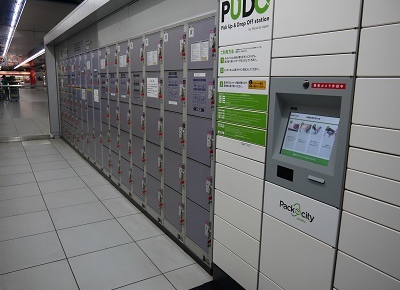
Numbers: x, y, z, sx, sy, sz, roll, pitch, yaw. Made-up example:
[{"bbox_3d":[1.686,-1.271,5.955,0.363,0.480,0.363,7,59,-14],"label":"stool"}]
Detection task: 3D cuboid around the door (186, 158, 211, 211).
[{"bbox_3d":[-0.006,0.300,2.546,0.030,0.348,0.366,-6,13,-31],"label":"door"}]

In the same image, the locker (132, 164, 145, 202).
[{"bbox_3d":[-0.694,0.416,3.699,0.030,0.347,0.369,-6,13,-31],"label":"locker"}]

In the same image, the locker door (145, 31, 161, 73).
[{"bbox_3d":[-0.443,-0.884,3.102,0.030,0.344,0.351,-5,13,-31],"label":"locker door"}]

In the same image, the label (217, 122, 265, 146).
[{"bbox_3d":[0.248,-0.079,2.041,0.010,0.090,0.487,-6,13,-31],"label":"label"}]

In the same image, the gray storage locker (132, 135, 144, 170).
[{"bbox_3d":[-0.706,0.082,3.676,0.030,0.352,0.355,-6,13,-31],"label":"gray storage locker"}]

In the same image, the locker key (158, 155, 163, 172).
[{"bbox_3d":[-0.369,0.174,3.051,0.045,0.156,0.058,-6,13,-31],"label":"locker key"}]

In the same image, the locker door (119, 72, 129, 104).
[{"bbox_3d":[-0.883,-0.667,3.787,0.030,0.335,0.355,-6,13,-31],"label":"locker door"}]

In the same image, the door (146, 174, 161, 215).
[{"bbox_3d":[-0.468,0.494,3.333,0.030,0.340,0.351,-6,13,-31],"label":"door"}]

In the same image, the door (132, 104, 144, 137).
[{"bbox_3d":[-0.700,-0.270,3.608,0.030,0.349,0.355,-6,13,-31],"label":"door"}]

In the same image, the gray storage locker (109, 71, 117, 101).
[{"bbox_3d":[-1.117,-0.757,4.198,0.030,0.339,0.350,-5,13,-31],"label":"gray storage locker"}]

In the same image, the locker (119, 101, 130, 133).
[{"bbox_3d":[-0.901,-0.341,3.908,0.030,0.342,0.350,-5,13,-31],"label":"locker"}]

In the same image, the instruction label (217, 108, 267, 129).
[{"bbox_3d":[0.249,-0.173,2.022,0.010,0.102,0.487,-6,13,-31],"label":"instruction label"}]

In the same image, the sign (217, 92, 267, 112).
[{"bbox_3d":[0.249,-0.275,2.032,0.010,0.098,0.497,-6,13,-31],"label":"sign"}]

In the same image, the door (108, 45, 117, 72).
[{"bbox_3d":[-1.136,-1.113,4.191,0.030,0.345,0.352,-6,13,-31],"label":"door"}]

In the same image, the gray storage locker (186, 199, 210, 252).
[{"bbox_3d":[-0.017,0.637,2.581,0.030,0.329,0.355,-6,13,-31],"label":"gray storage locker"}]

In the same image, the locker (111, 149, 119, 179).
[{"bbox_3d":[-1.145,0.267,4.418,0.030,0.347,0.358,-6,13,-31],"label":"locker"}]

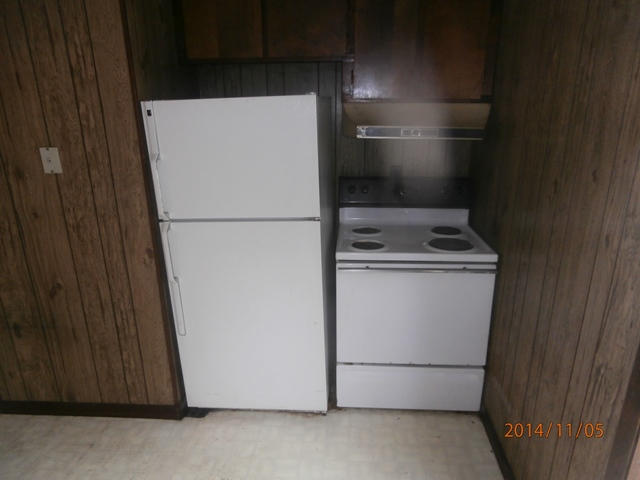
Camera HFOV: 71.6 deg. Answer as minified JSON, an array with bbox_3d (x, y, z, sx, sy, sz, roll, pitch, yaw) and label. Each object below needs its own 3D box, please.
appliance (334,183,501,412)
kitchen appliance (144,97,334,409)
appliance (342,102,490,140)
[{"bbox_3d":[0.486,0.282,2.496,0.760,1.190,0.665,0,18,4],"label":"appliance"},{"bbox_3d":[-0.331,0.061,2.462,0.763,1.635,0.735,1,18,6],"label":"kitchen appliance"},{"bbox_3d":[0.498,-0.628,2.340,0.757,0.180,0.455,0,18,4],"label":"appliance"}]

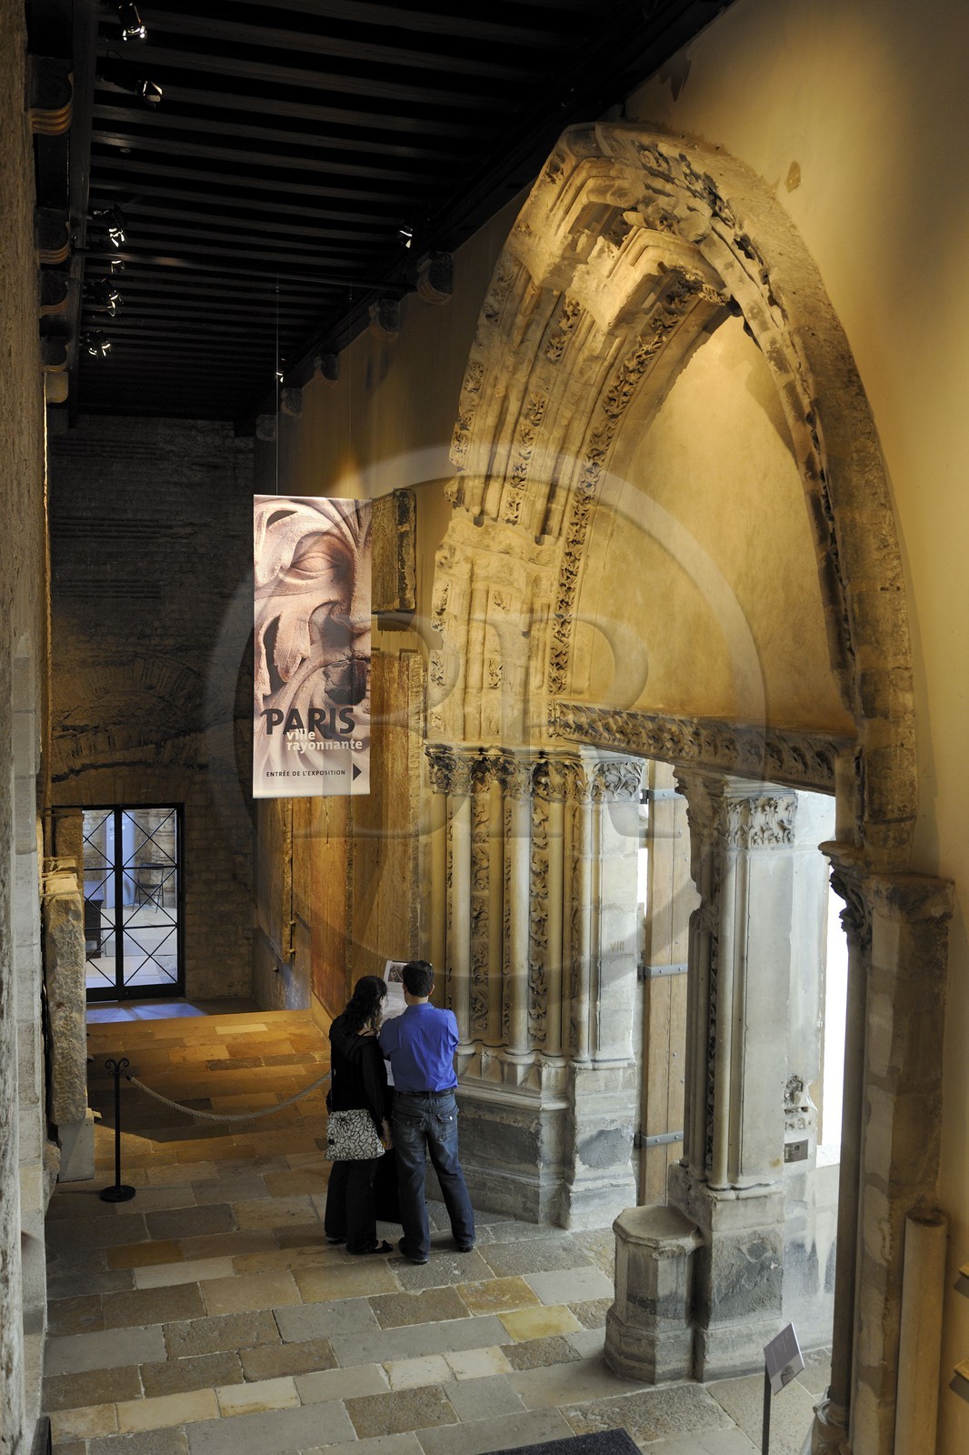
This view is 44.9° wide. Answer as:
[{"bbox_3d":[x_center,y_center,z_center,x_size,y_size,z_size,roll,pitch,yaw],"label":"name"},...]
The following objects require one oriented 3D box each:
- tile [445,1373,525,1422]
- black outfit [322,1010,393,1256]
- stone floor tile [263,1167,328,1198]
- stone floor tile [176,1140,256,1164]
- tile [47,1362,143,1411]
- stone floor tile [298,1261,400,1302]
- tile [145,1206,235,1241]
[{"bbox_3d":[-0.003,3.276,5.699,0.328,0.030,0.287,0,5,-18],"label":"tile"},{"bbox_3d":[-0.750,2.404,6.992,0.430,1.430,0.360,4,6,35],"label":"black outfit"},{"bbox_3d":[-1.199,3.047,7.818,0.502,0.030,0.322,1,5,-18],"label":"stone floor tile"},{"bbox_3d":[-1.858,2.990,8.161,0.542,0.030,0.206,1,5,-17],"label":"stone floor tile"},{"bbox_3d":[-1.893,3.205,5.655,0.468,0.030,0.276,1,5,-16],"label":"tile"},{"bbox_3d":[-0.801,3.219,6.778,0.565,0.035,0.358,-1,4,-15],"label":"stone floor tile"},{"bbox_3d":[-1.866,3.164,7.457,0.547,0.035,0.385,-1,4,-15],"label":"tile"}]

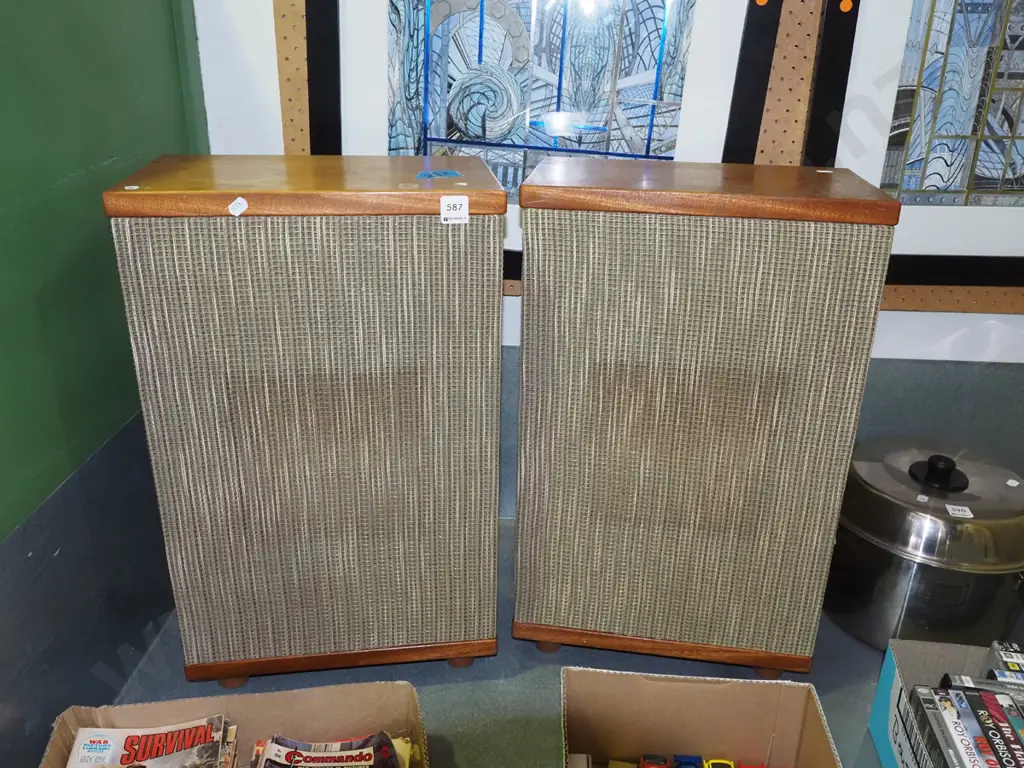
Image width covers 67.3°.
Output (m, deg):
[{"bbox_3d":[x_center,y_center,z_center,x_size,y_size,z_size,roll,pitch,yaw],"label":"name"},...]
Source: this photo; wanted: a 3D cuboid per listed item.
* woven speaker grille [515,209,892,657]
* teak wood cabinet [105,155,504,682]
[{"bbox_3d":[0.179,0.069,0.832,0.345,0.499,0.023,4,23,8],"label":"woven speaker grille"},{"bbox_3d":[-0.200,0.045,0.887,0.350,0.564,0.214,-2,23,-8],"label":"teak wood cabinet"}]

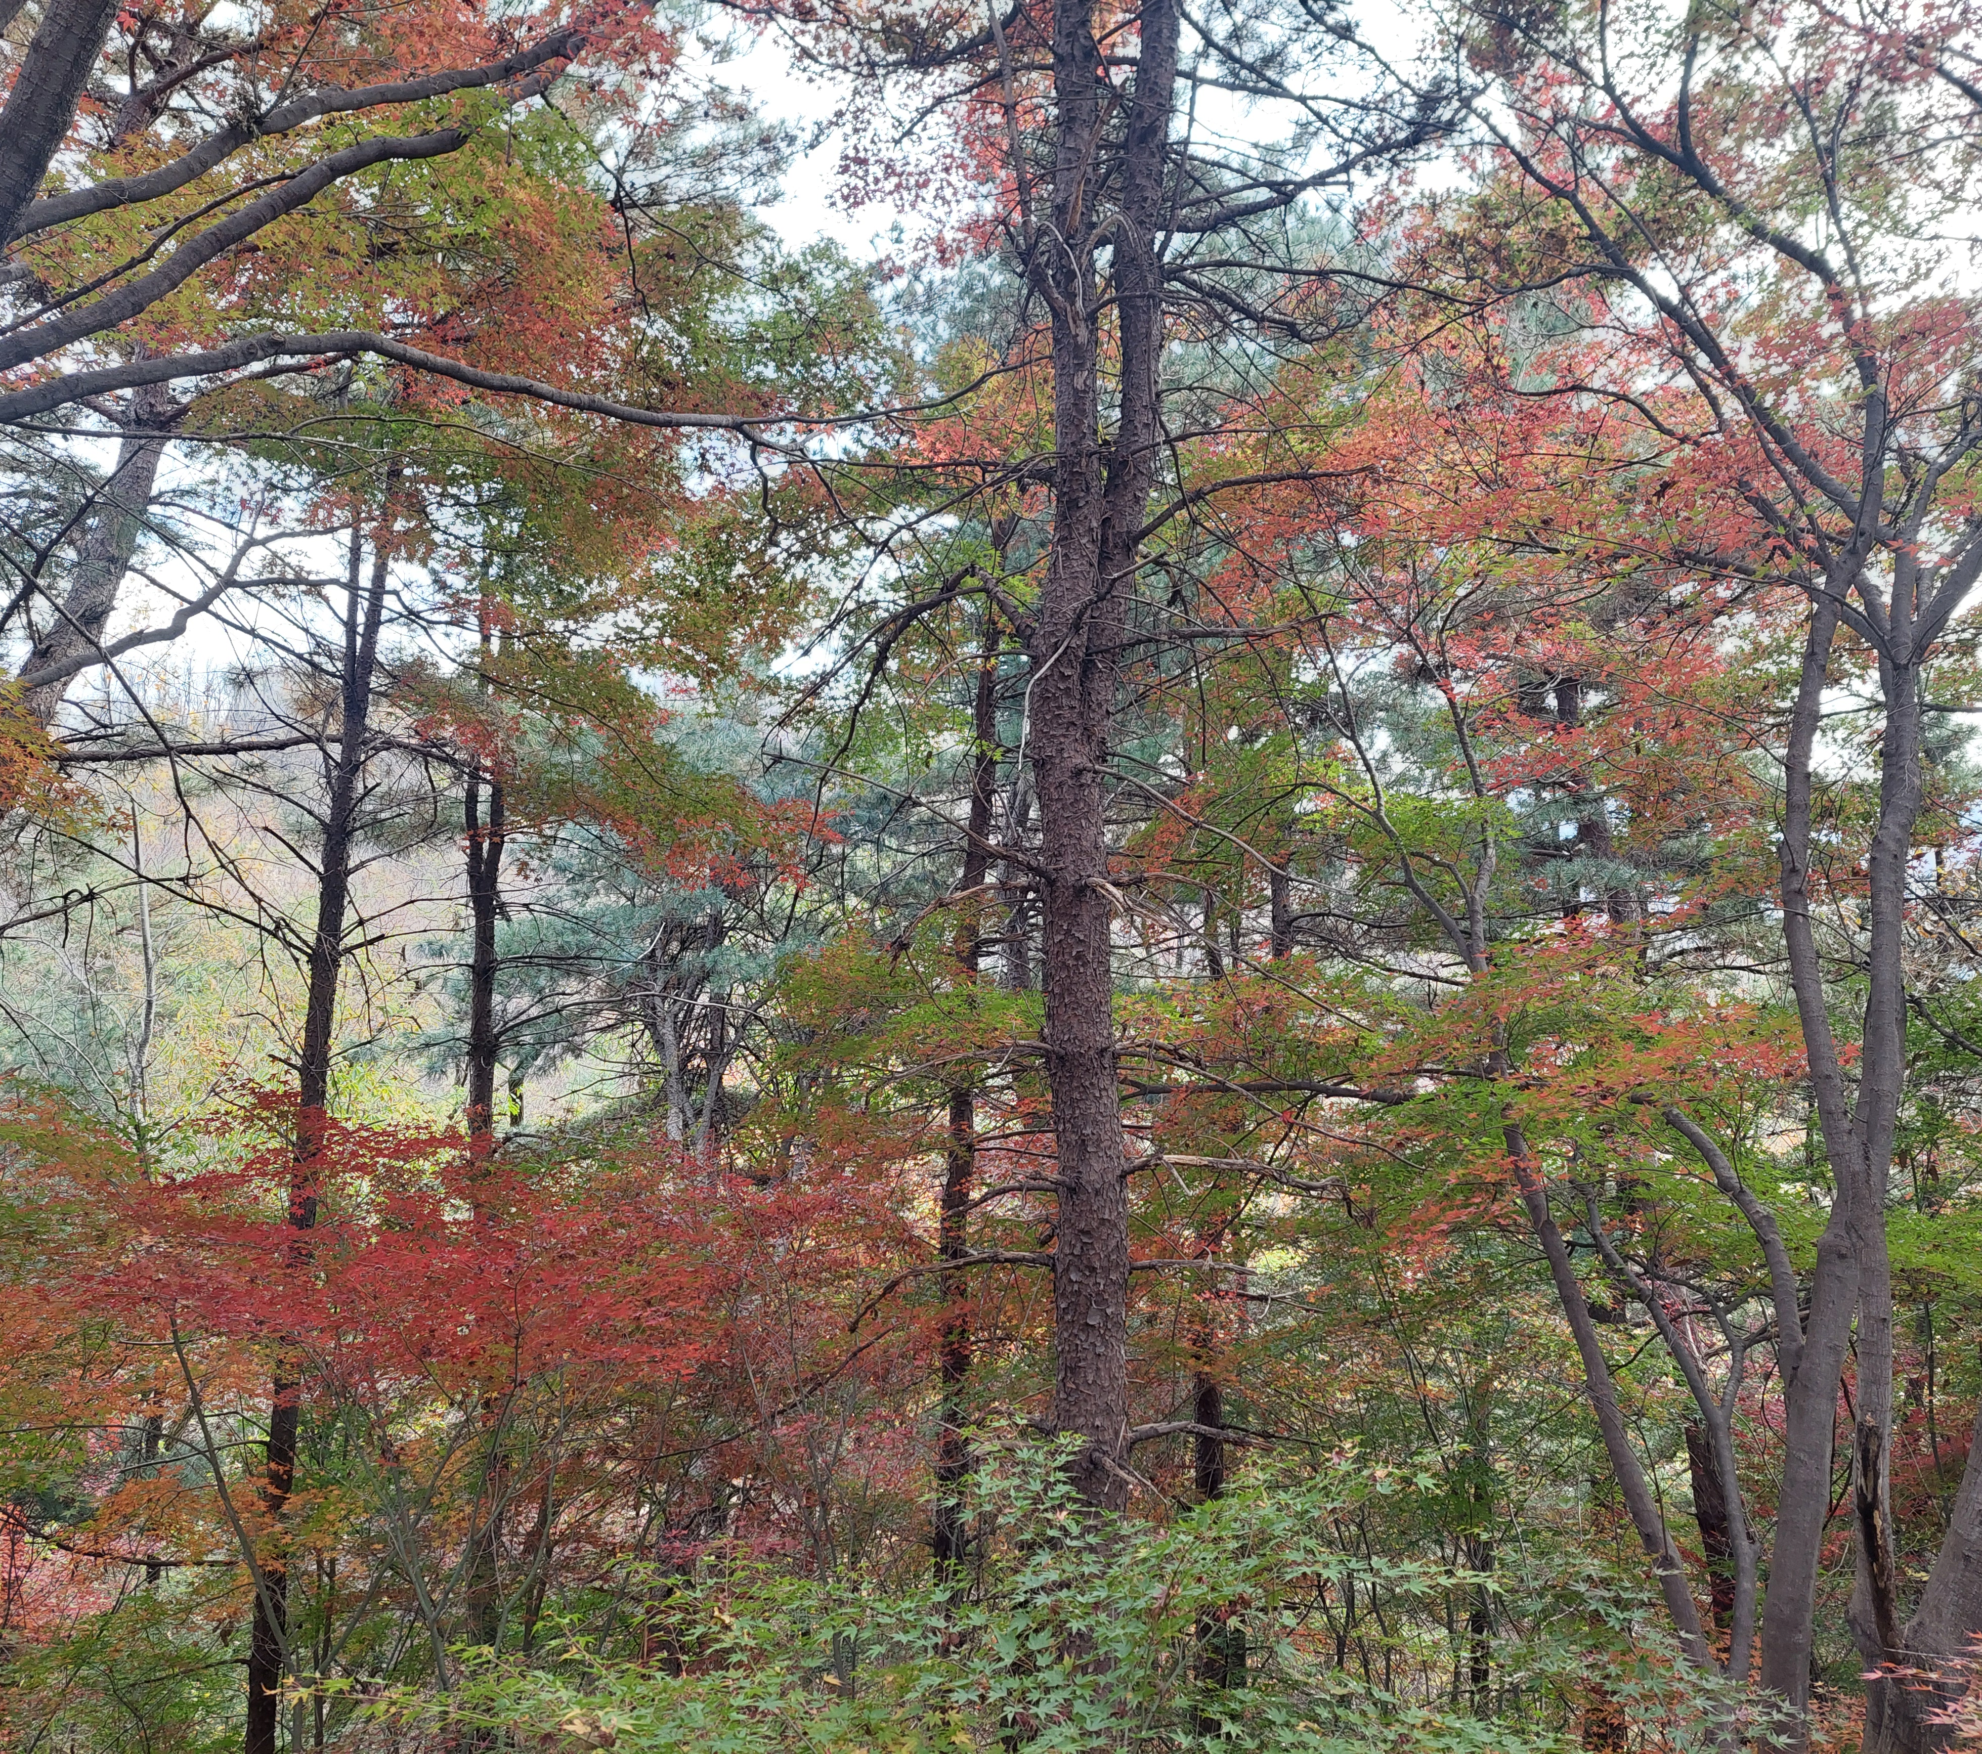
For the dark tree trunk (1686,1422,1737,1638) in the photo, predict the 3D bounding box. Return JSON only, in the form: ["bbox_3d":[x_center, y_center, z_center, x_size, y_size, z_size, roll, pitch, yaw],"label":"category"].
[{"bbox_3d":[3.096,2.816,7.200,0.170,0.970,0.170,-5,-7,0],"label":"dark tree trunk"}]

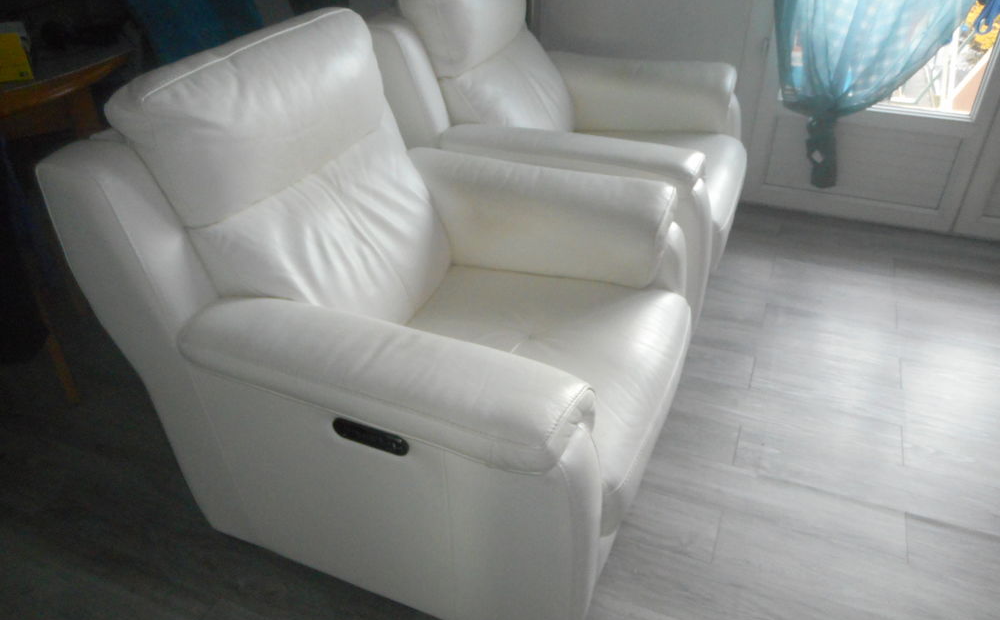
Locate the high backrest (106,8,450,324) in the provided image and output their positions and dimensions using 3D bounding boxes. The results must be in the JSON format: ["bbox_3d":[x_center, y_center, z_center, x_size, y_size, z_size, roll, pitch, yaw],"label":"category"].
[{"bbox_3d":[-0.363,-0.250,1.530,0.272,0.612,0.646,1,33,27],"label":"high backrest"}]

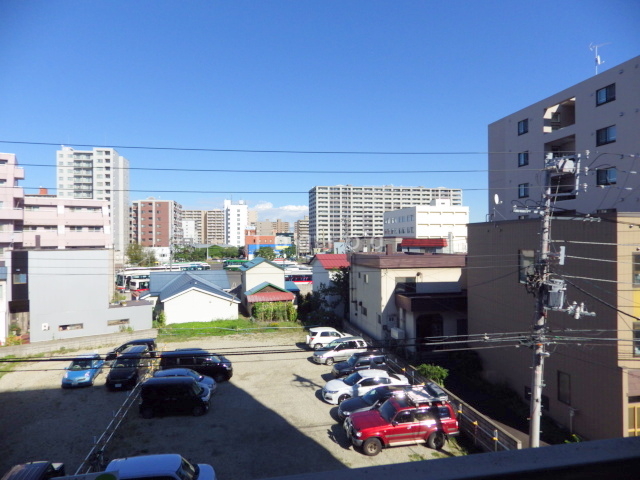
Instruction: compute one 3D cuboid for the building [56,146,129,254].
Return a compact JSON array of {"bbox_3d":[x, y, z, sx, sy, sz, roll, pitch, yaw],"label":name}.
[{"bbox_3d":[-89.294,-12.764,161.458,20.800,44.000,17.000,0,0,-12],"label":"building"}]

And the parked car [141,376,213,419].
[{"bbox_3d":[-7.650,8.413,21.790,3.500,1.650,1.550,-1,0,-6],"label":"parked car"}]

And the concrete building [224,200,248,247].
[{"bbox_3d":[-55.856,-8.613,271.760,15.000,35.000,20.000,0,0,-12],"label":"concrete building"}]

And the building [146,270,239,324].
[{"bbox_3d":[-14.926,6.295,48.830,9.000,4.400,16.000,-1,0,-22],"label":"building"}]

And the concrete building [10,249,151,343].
[{"bbox_3d":[-21.747,4.576,38.621,10.600,7.500,8.000,-1,0,-25],"label":"concrete building"}]

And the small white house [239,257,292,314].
[{"bbox_3d":[-7.312,5.768,53.918,5.900,6.600,13.500,0,0,-12],"label":"small white house"}]

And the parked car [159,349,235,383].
[{"bbox_3d":[-8.150,8.348,27.140,4.600,1.740,1.740,-1,0,-6],"label":"parked car"}]

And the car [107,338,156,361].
[{"bbox_3d":[-14.053,8.229,30.804,3.650,1.480,1.620,0,0,-18],"label":"car"}]

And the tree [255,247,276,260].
[{"bbox_3d":[-22.265,5.646,165.996,8.300,6.300,7.500,0,0,-12],"label":"tree"}]

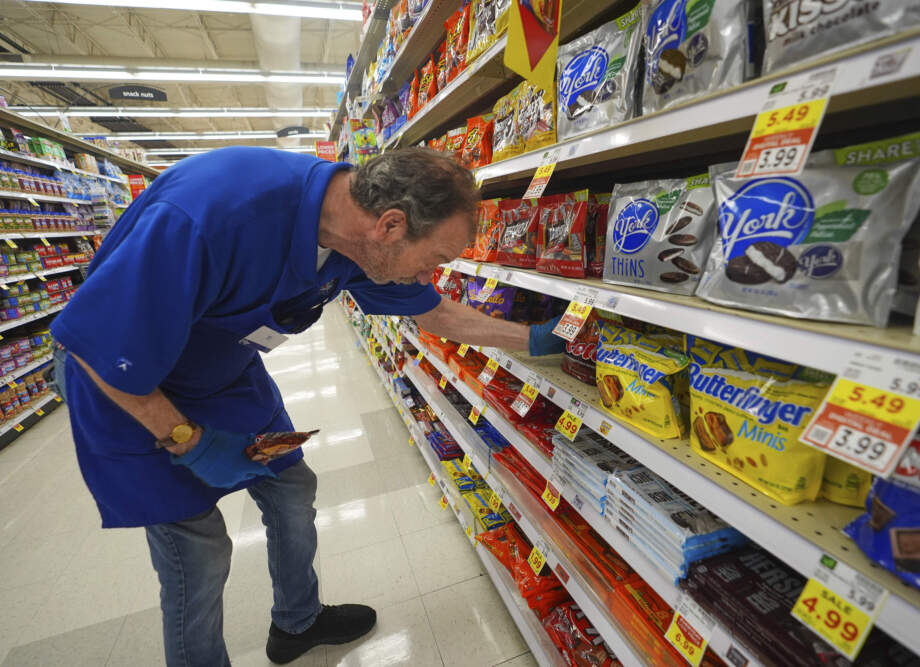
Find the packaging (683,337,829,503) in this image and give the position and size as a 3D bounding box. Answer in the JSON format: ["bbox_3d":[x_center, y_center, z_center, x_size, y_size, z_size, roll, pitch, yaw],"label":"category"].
[{"bbox_3d":[0.397,0.101,0.593,0.067,0.174,0.183,-8,15,-18],"label":"packaging"}]

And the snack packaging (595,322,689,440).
[{"bbox_3d":[0.317,0.074,0.760,0.066,0.150,0.182,-9,16,-22],"label":"snack packaging"}]

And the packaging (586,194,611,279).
[{"bbox_3d":[0.282,-0.218,0.965,0.052,0.164,0.178,-8,15,-18],"label":"packaging"}]

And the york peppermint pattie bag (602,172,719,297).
[{"bbox_3d":[0.321,-0.159,0.717,0.059,0.173,0.206,-8,15,-18],"label":"york peppermint pattie bag"}]

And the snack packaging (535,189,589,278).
[{"bbox_3d":[0.229,-0.213,0.951,0.052,0.169,0.178,-8,15,-18],"label":"snack packaging"}]

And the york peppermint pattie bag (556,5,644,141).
[{"bbox_3d":[0.250,-0.439,0.791,0.060,0.182,0.222,-8,15,-18],"label":"york peppermint pattie bag"}]

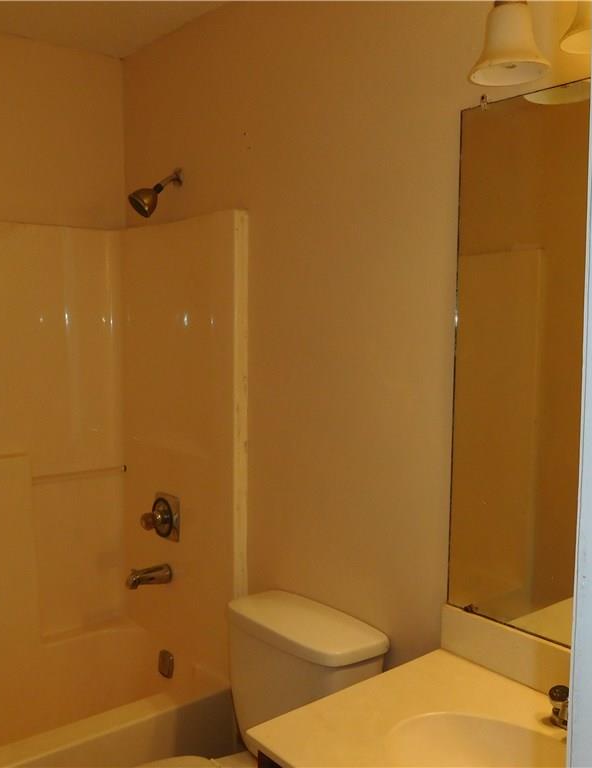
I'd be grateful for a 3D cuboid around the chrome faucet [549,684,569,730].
[{"bbox_3d":[0.486,0.571,1.262,0.125,0.072,0.155,-4,6,-39],"label":"chrome faucet"}]

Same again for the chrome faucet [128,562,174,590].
[{"bbox_3d":[-0.480,0.637,2.423,0.150,0.064,0.058,-4,6,-39],"label":"chrome faucet"}]

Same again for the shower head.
[{"bbox_3d":[-0.444,-0.606,2.333,0.180,0.165,0.080,-4,6,-39],"label":"shower head"}]

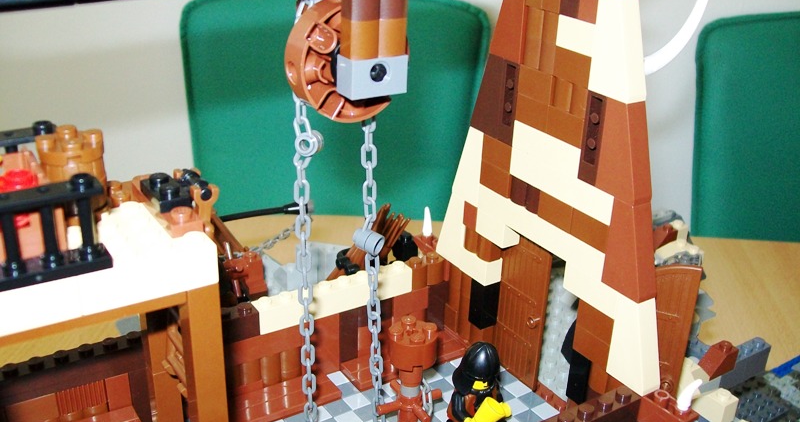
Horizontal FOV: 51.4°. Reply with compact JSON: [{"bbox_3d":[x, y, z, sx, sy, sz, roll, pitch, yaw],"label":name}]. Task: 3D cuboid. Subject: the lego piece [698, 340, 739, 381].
[{"bbox_3d":[0.133,0.062,0.350,0.016,0.011,0.008,-13,27,-30],"label":"lego piece"}]

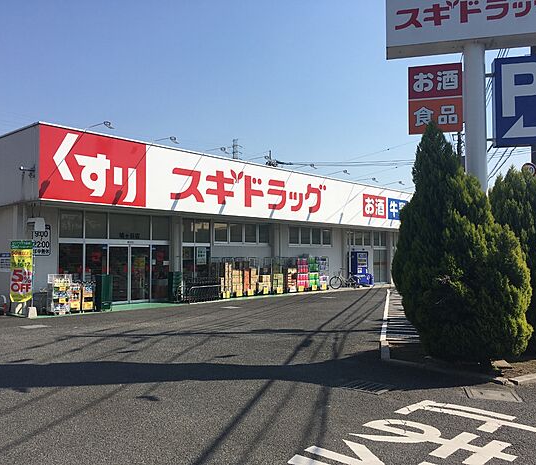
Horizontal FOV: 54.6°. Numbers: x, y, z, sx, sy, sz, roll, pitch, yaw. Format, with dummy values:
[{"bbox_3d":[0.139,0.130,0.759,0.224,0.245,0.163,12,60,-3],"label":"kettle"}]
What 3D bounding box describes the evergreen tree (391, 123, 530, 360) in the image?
[{"bbox_3d":[3.070,0.120,8.200,2.200,3.700,2.050,0,-3,0],"label":"evergreen tree"}]

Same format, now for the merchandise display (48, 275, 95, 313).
[{"bbox_3d":[-5.920,1.830,15.600,0.450,1.170,1.350,-3,-4,43],"label":"merchandise display"}]

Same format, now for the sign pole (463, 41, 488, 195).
[{"bbox_3d":[4.280,-0.850,10.600,0.440,5.900,0.440,-1,-3,14],"label":"sign pole"}]

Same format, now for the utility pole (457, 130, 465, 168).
[{"bbox_3d":[14.100,-2.200,38.000,0.320,11.000,0.320,0,-3,0],"label":"utility pole"}]

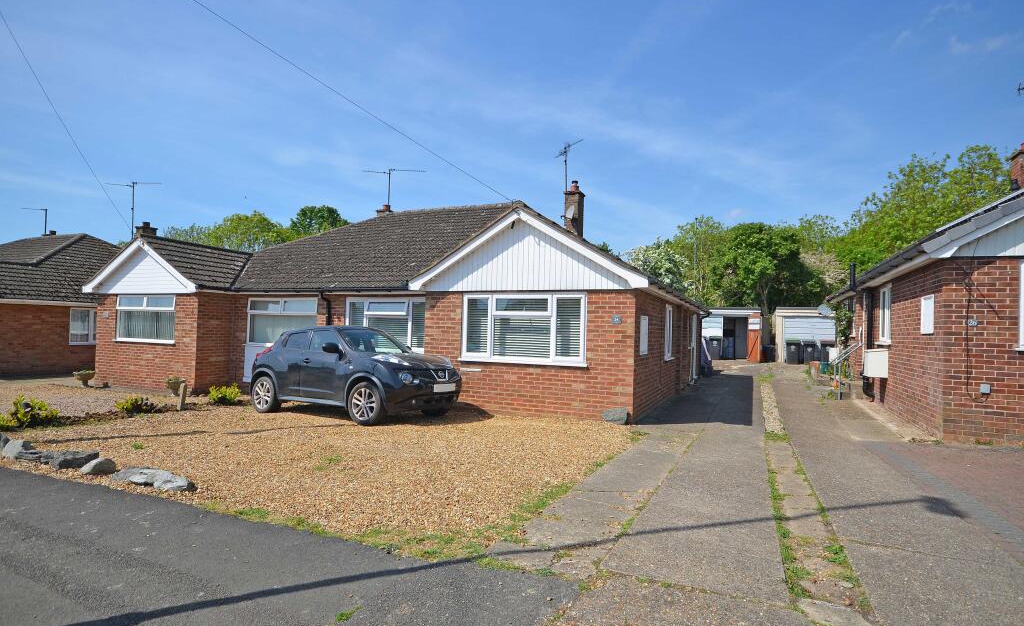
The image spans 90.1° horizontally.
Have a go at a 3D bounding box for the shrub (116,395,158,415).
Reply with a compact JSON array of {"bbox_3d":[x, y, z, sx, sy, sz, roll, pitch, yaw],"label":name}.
[{"bbox_3d":[-6.524,1.565,8.900,0.620,0.310,0.500,3,-2,-36],"label":"shrub"}]

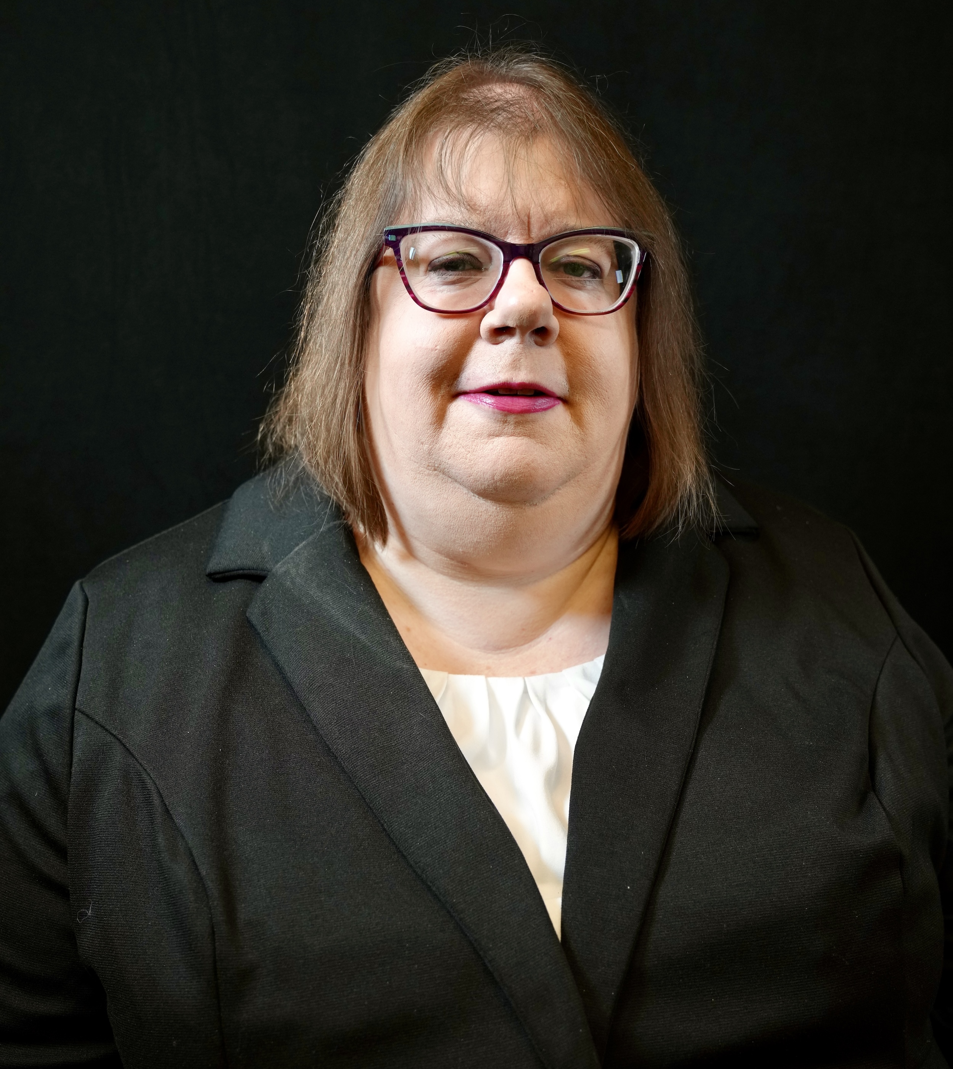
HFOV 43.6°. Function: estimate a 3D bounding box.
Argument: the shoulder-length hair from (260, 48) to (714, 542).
[{"bbox_3d":[0.006,-0.138,0.680,0.250,0.272,0.210,1,-1,-7],"label":"shoulder-length hair"}]

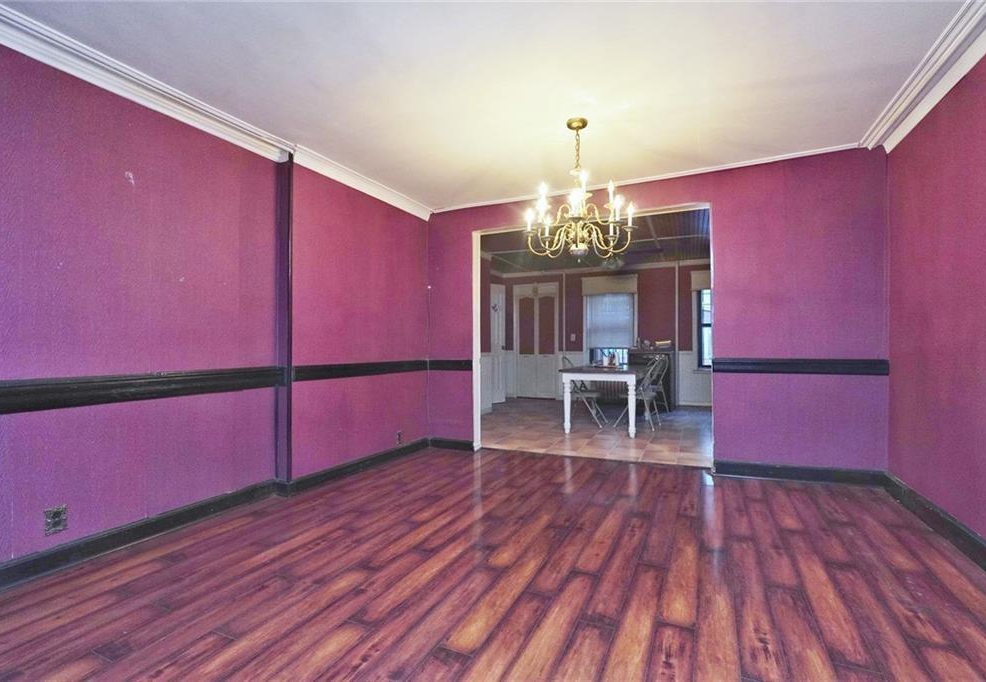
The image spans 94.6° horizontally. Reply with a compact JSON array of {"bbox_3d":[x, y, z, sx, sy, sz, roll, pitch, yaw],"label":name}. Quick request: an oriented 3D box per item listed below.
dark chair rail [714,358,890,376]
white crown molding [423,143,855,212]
[{"bbox_3d":[2.260,0.194,3.401,1.100,0.115,0.030,-1,-1,24],"label":"dark chair rail"},{"bbox_3d":[0.994,-1.369,3.987,3.600,0.045,0.040,-1,-1,24],"label":"white crown molding"}]

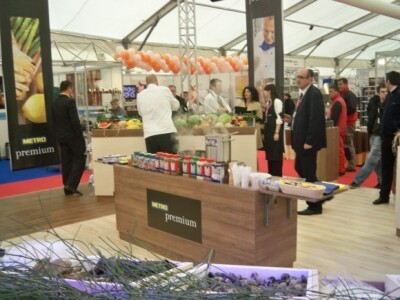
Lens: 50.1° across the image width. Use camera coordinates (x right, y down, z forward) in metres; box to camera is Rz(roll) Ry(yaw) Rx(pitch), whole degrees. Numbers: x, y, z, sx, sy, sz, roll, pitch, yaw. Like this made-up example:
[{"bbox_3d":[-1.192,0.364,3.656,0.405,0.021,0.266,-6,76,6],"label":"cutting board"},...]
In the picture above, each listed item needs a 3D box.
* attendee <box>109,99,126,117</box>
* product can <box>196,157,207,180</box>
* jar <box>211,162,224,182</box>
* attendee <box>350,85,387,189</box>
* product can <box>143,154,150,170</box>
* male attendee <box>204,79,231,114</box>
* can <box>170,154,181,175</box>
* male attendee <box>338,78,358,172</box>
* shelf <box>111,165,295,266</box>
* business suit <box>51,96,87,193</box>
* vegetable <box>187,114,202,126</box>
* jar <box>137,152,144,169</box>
[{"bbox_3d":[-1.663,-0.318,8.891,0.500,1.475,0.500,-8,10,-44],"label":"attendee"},{"bbox_3d":[0.013,0.157,3.600,0.080,0.180,0.080,-1,7,0],"label":"product can"},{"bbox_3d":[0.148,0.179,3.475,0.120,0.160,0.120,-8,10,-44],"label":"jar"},{"bbox_3d":[2.691,-0.215,6.742,0.600,1.587,0.450,-3,8,-11],"label":"attendee"},{"bbox_3d":[-0.524,0.119,4.160,0.073,0.150,0.073,-1,7,0],"label":"product can"},{"bbox_3d":[0.293,-0.359,7.566,0.420,1.780,0.520,6,10,45],"label":"male attendee"},{"bbox_3d":[-0.228,0.137,3.885,0.072,0.180,0.072,-9,10,-44],"label":"can"},{"bbox_3d":[2.823,-0.472,8.099,0.360,1.742,0.480,-5,8,-23],"label":"male attendee"},{"bbox_3d":[-0.033,0.601,4.053,0.566,0.795,1.855,-9,10,-44],"label":"shelf"},{"bbox_3d":[-2.032,-0.176,6.656,0.470,1.760,0.330,4,9,36],"label":"business suit"},{"bbox_3d":[-0.078,-0.462,6.650,0.220,0.190,0.215,-1,7,0],"label":"vegetable"},{"bbox_3d":[-0.594,0.106,4.250,0.073,0.150,0.073,-1,7,0],"label":"jar"}]

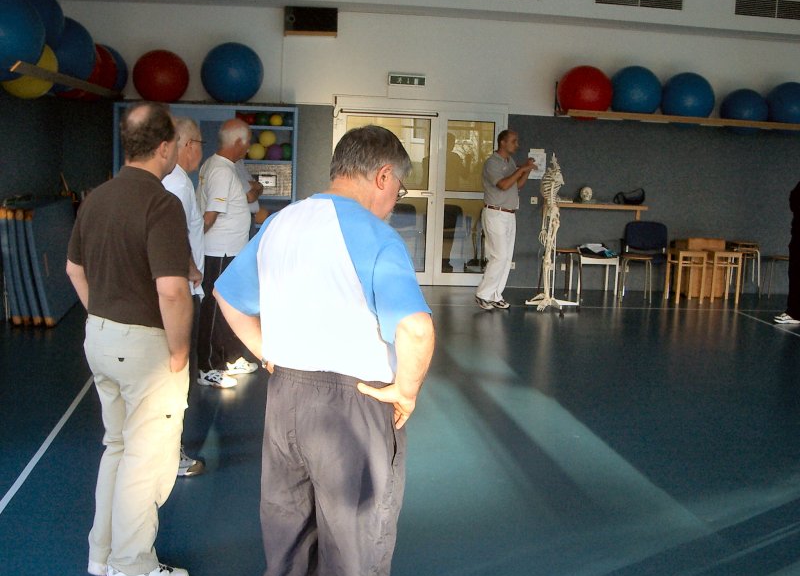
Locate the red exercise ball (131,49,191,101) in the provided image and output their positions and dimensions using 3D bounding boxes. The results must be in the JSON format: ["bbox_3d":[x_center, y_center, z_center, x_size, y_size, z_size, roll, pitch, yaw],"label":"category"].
[{"bbox_3d":[-2.494,-2.200,9.912,0.567,0.567,0.567,1,9,-9],"label":"red exercise ball"}]

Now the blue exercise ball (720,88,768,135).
[{"bbox_3d":[3.969,-2.024,10.933,0.528,0.528,0.528,2,8,0],"label":"blue exercise ball"}]

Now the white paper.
[{"bbox_3d":[1.583,-1.418,10.886,0.210,0.353,0.010,1,10,-8],"label":"white paper"}]

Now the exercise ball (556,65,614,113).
[{"bbox_3d":[2.068,-2.173,10.587,0.599,0.599,0.599,2,8,0],"label":"exercise ball"}]

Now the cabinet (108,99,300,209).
[{"bbox_3d":[-2.078,-0.997,10.241,1.906,1.941,0.450,1,10,-8],"label":"cabinet"}]

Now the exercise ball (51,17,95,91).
[{"bbox_3d":[-2.854,-1.944,7.855,0.630,0.630,0.630,1,9,-9],"label":"exercise ball"}]

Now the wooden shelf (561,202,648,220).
[{"bbox_3d":[2.230,-0.876,10.926,1.194,0.190,0.300,1,10,-8],"label":"wooden shelf"}]

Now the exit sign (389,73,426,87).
[{"bbox_3d":[0.081,-2.306,10.501,0.414,0.138,0.070,1,10,-8],"label":"exit sign"}]

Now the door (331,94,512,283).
[{"bbox_3d":[0.213,-1.061,10.742,1.958,2.102,0.100,1,10,-8],"label":"door"}]

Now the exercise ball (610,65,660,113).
[{"bbox_3d":[2.632,-2.175,10.590,0.570,0.570,0.570,2,10,0],"label":"exercise ball"}]

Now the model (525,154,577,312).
[{"bbox_3d":[1.572,-0.569,9.700,0.500,1.597,0.500,-3,11,-28],"label":"model"}]

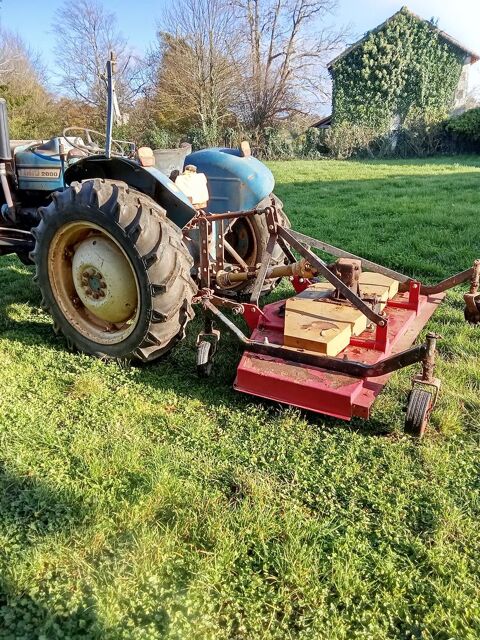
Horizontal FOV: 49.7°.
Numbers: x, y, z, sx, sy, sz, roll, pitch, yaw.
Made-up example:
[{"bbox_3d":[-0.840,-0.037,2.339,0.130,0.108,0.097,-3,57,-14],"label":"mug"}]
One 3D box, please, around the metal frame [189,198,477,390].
[{"bbox_3d":[0.686,-0.357,3.340,1.510,0.810,1.620,12,25,29],"label":"metal frame"}]

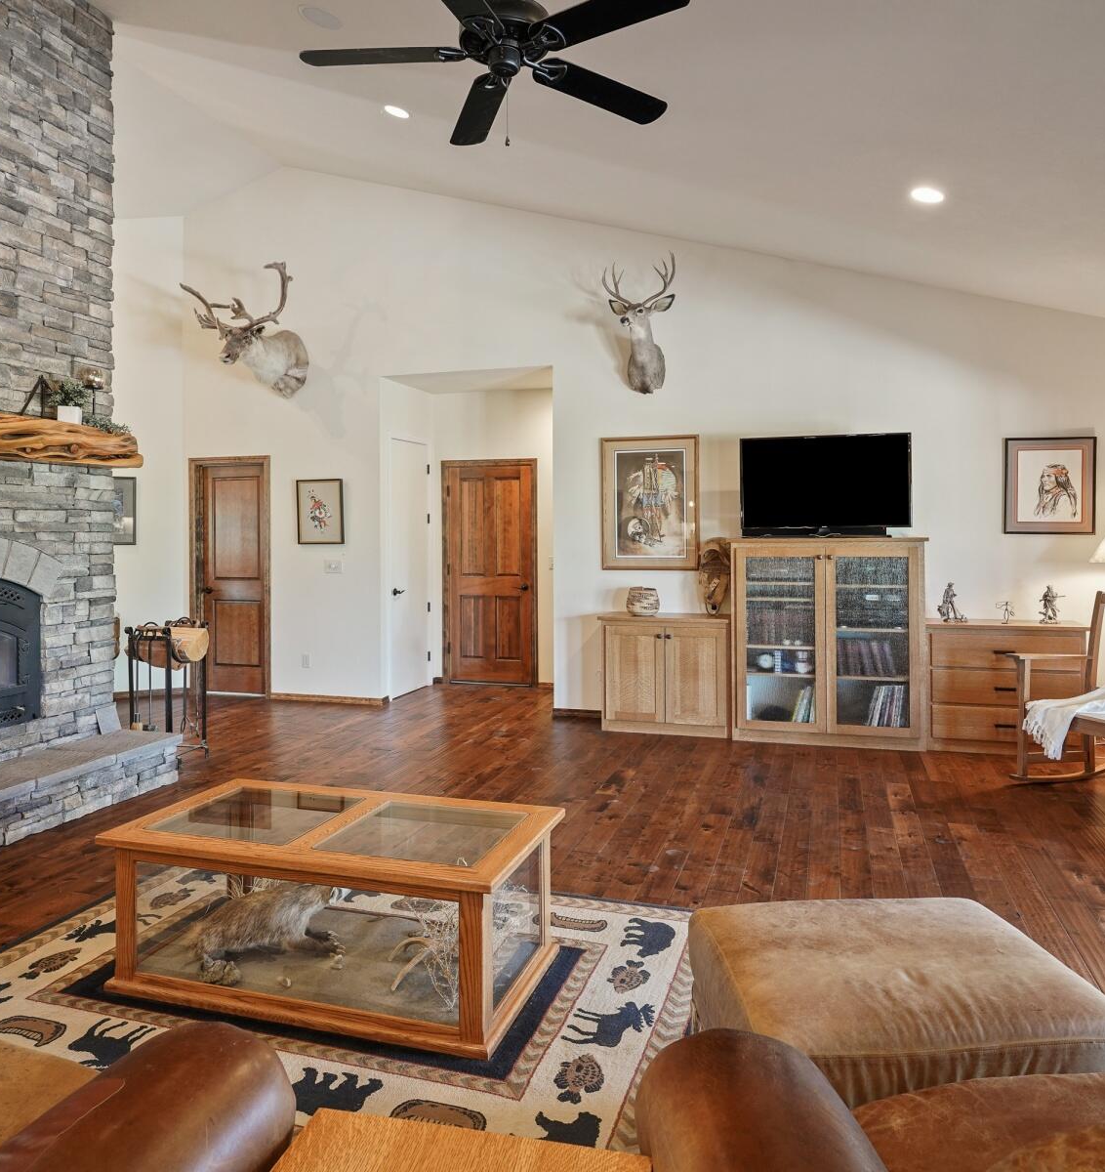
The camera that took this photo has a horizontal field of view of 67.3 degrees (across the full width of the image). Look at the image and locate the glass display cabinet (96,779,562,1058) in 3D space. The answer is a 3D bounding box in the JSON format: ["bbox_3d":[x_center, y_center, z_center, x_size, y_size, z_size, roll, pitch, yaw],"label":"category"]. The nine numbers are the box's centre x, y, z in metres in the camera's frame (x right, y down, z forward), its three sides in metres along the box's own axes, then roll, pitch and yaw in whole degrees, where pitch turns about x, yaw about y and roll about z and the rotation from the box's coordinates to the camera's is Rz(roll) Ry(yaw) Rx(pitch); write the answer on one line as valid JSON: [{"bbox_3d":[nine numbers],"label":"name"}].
[{"bbox_3d":[-0.690,1.022,2.716,1.310,0.475,0.720,0,2,18],"label":"glass display cabinet"}]

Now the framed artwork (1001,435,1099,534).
[{"bbox_3d":[3.345,-0.669,5.581,0.560,0.650,0.030,0,2,18],"label":"framed artwork"}]

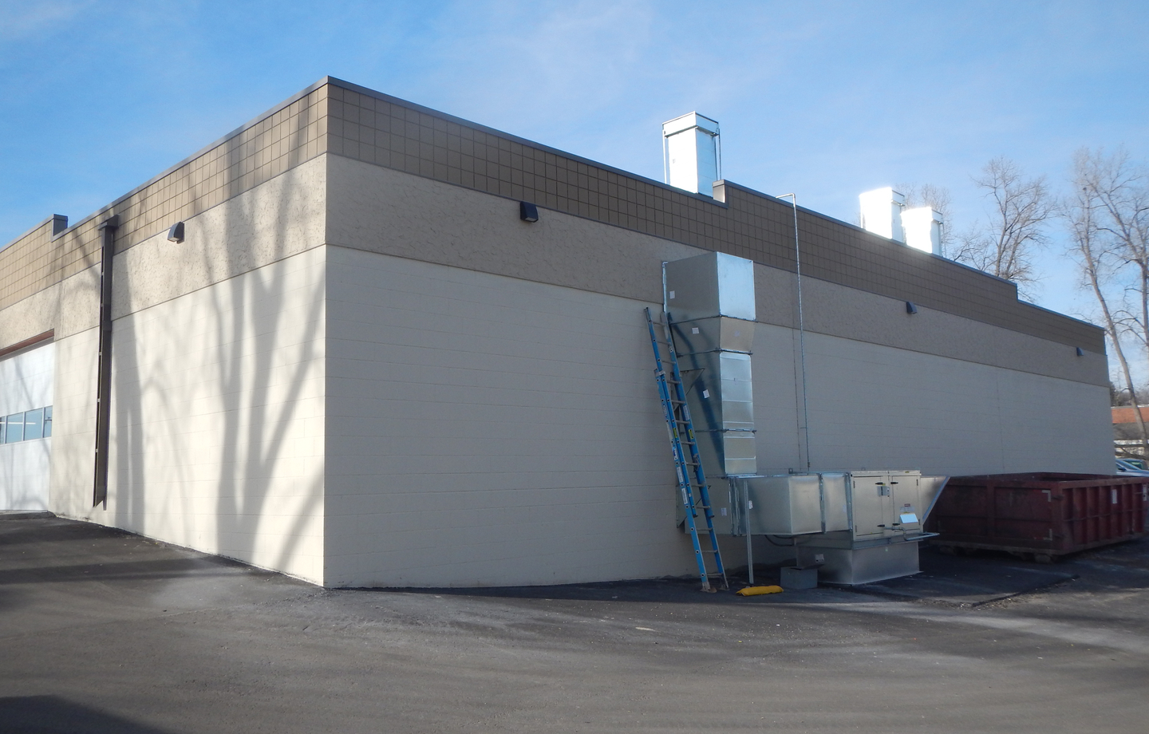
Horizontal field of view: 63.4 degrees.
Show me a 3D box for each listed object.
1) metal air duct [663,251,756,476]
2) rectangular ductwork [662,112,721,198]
[{"bbox_3d":[2.048,0.007,13.672,0.935,3.160,0.950,-8,-9,44],"label":"metal air duct"},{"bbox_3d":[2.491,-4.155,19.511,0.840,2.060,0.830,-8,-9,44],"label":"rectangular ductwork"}]

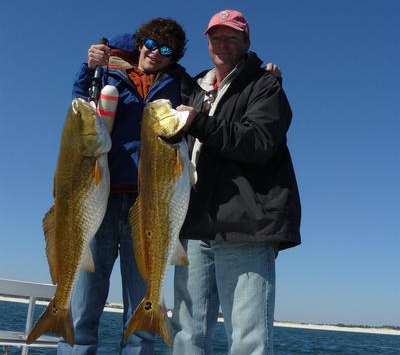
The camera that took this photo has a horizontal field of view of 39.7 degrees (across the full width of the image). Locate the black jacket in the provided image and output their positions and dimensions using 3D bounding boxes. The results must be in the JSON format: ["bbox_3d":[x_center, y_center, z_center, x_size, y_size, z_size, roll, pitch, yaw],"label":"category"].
[{"bbox_3d":[0.181,-0.145,2.336,0.530,0.860,0.380,-1,-15,21],"label":"black jacket"}]

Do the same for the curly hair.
[{"bbox_3d":[-0.174,-0.612,2.506,0.220,0.205,0.220,16,-8,6],"label":"curly hair"}]

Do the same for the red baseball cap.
[{"bbox_3d":[0.124,-0.697,2.491,0.180,0.130,0.260,-2,-2,11],"label":"red baseball cap"}]

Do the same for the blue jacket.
[{"bbox_3d":[-0.247,-0.296,2.354,0.580,0.700,0.370,4,-14,2],"label":"blue jacket"}]

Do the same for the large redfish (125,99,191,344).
[{"bbox_3d":[-0.144,0.149,2.020,0.220,0.890,0.140,2,-14,-1],"label":"large redfish"}]

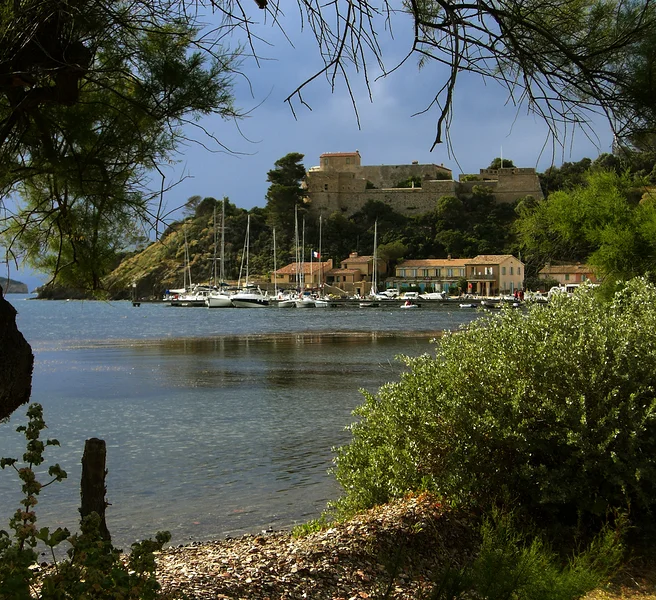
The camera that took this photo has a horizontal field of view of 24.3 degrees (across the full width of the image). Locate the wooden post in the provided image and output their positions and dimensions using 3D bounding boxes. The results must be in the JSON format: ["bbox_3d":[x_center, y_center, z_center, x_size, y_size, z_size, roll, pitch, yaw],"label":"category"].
[{"bbox_3d":[-2.003,1.683,13.200,0.220,0.980,0.220,-2,0,0],"label":"wooden post"}]

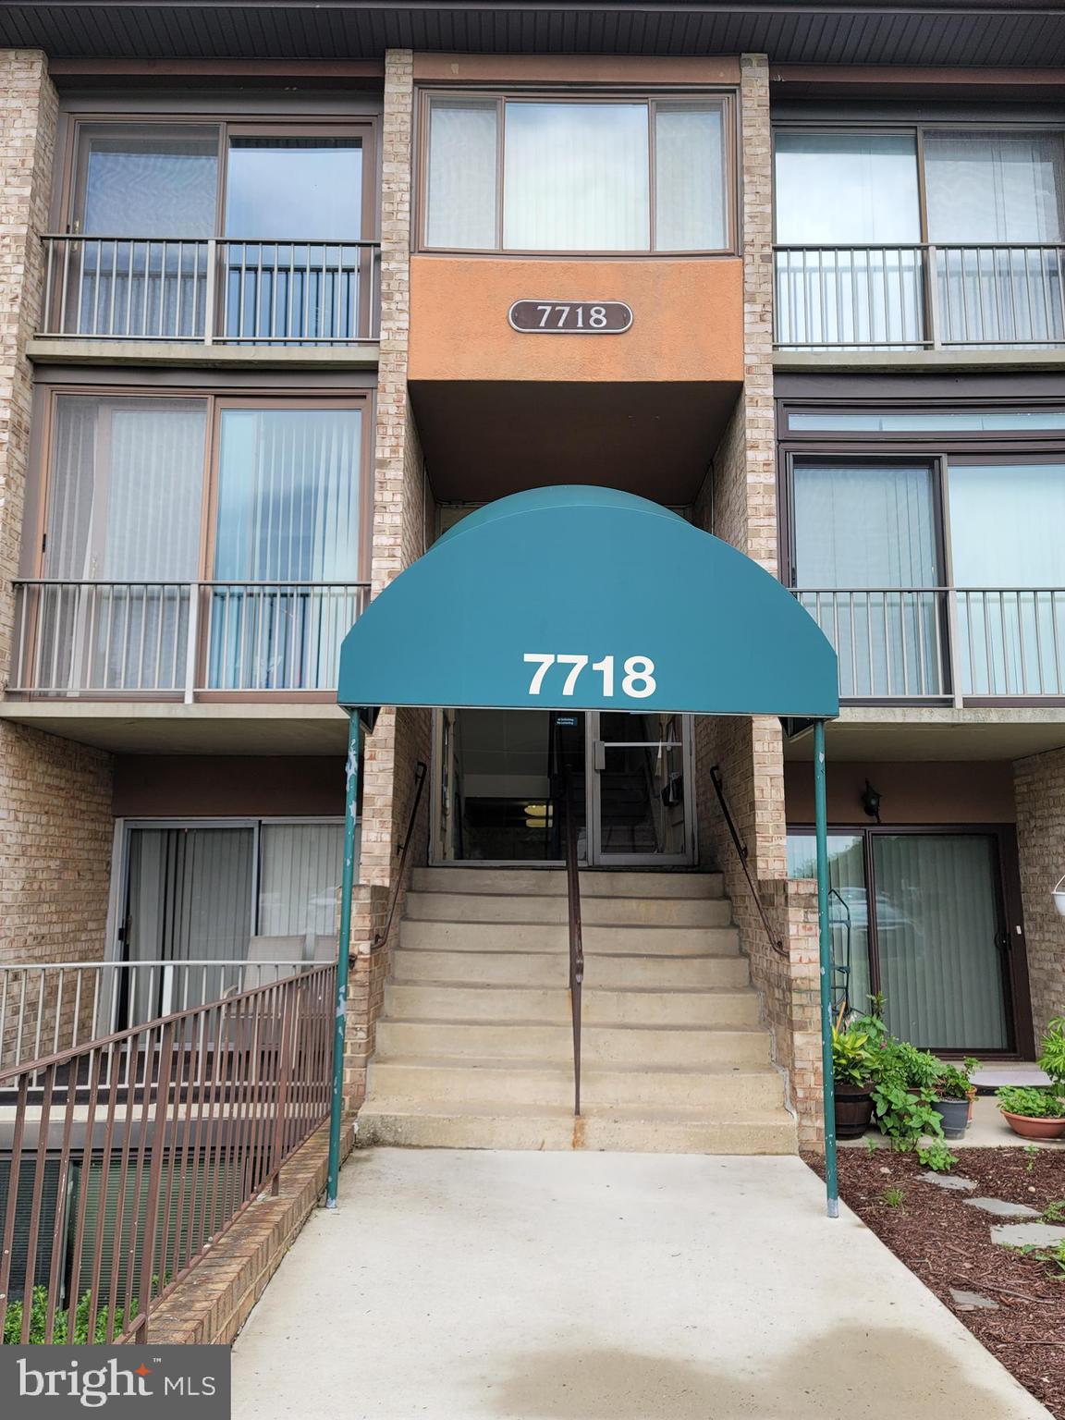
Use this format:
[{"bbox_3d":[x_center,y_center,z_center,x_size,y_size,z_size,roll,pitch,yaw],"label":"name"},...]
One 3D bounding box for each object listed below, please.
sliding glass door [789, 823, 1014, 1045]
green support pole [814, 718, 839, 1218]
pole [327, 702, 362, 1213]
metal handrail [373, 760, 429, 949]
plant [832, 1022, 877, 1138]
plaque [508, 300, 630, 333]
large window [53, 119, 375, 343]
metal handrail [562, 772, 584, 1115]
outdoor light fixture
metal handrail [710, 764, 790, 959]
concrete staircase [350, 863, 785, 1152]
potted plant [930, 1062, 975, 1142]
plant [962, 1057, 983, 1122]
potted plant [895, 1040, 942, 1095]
[{"bbox_3d":[3.120,2.048,9.212,2.400,2.005,0.120,0,-9,0],"label":"sliding glass door"},{"bbox_3d":[1.367,1.160,4.772,0.055,2.254,0.055,1,-8,0],"label":"green support pole"},{"bbox_3d":[-0.890,1.139,4.844,0.055,2.286,0.055,1,-8,0],"label":"pole"},{"bbox_3d":[-0.912,0.916,7.215,0.130,1.322,2.150,0,-9,0],"label":"metal handrail"},{"bbox_3d":[2.097,2.413,6.718,0.340,0.724,0.340,0,-9,0],"label":"plant"},{"bbox_3d":[0.282,-2.895,7.547,0.915,0.264,0.040,0,-9,0],"label":"plaque"},{"bbox_3d":[-2.426,-3.664,7.936,2.413,2.060,0.120,0,-9,0],"label":"large window"},{"bbox_3d":[0.265,1.326,6.815,0.070,2.133,2.280,0,-8,0],"label":"metal handrail"},{"bbox_3d":[3.084,0.827,9.284,0.200,0.402,0.220,0,-9,0],"label":"outdoor light fixture"},{"bbox_3d":[1.389,0.922,6.806,0.110,1.300,2.000,0,-8,0],"label":"metal handrail"},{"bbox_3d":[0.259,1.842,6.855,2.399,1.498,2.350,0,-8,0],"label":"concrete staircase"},{"bbox_3d":[2.662,2.480,6.537,0.250,0.438,0.250,0,-8,0],"label":"potted plant"},{"bbox_3d":[2.943,2.554,6.925,0.170,0.410,0.170,0,-8,0],"label":"plant"},{"bbox_3d":[2.639,2.553,7.003,0.340,0.546,0.340,0,-9,0],"label":"potted plant"}]

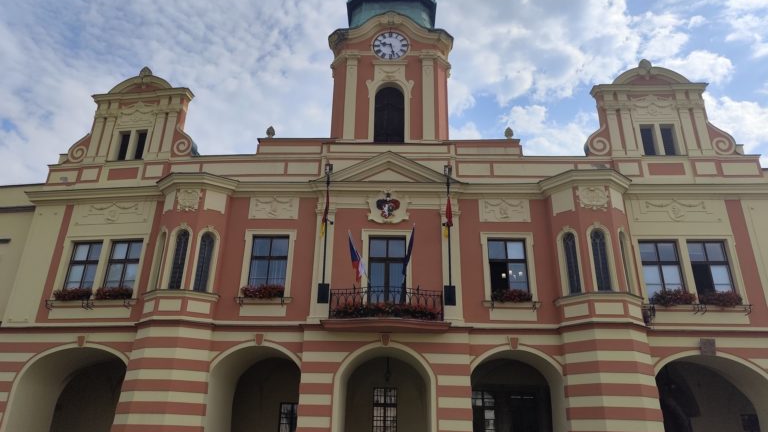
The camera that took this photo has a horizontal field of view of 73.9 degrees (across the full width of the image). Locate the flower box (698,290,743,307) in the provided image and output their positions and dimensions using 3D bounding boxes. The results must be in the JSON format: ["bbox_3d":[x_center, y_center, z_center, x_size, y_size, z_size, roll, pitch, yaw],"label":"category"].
[{"bbox_3d":[10.684,2.642,16.209,1.220,0.450,0.360,0,-22,3],"label":"flower box"}]

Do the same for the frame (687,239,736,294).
[{"bbox_3d":[10.909,1.735,16.956,1.319,1.971,0.150,0,-22,3],"label":"frame"}]

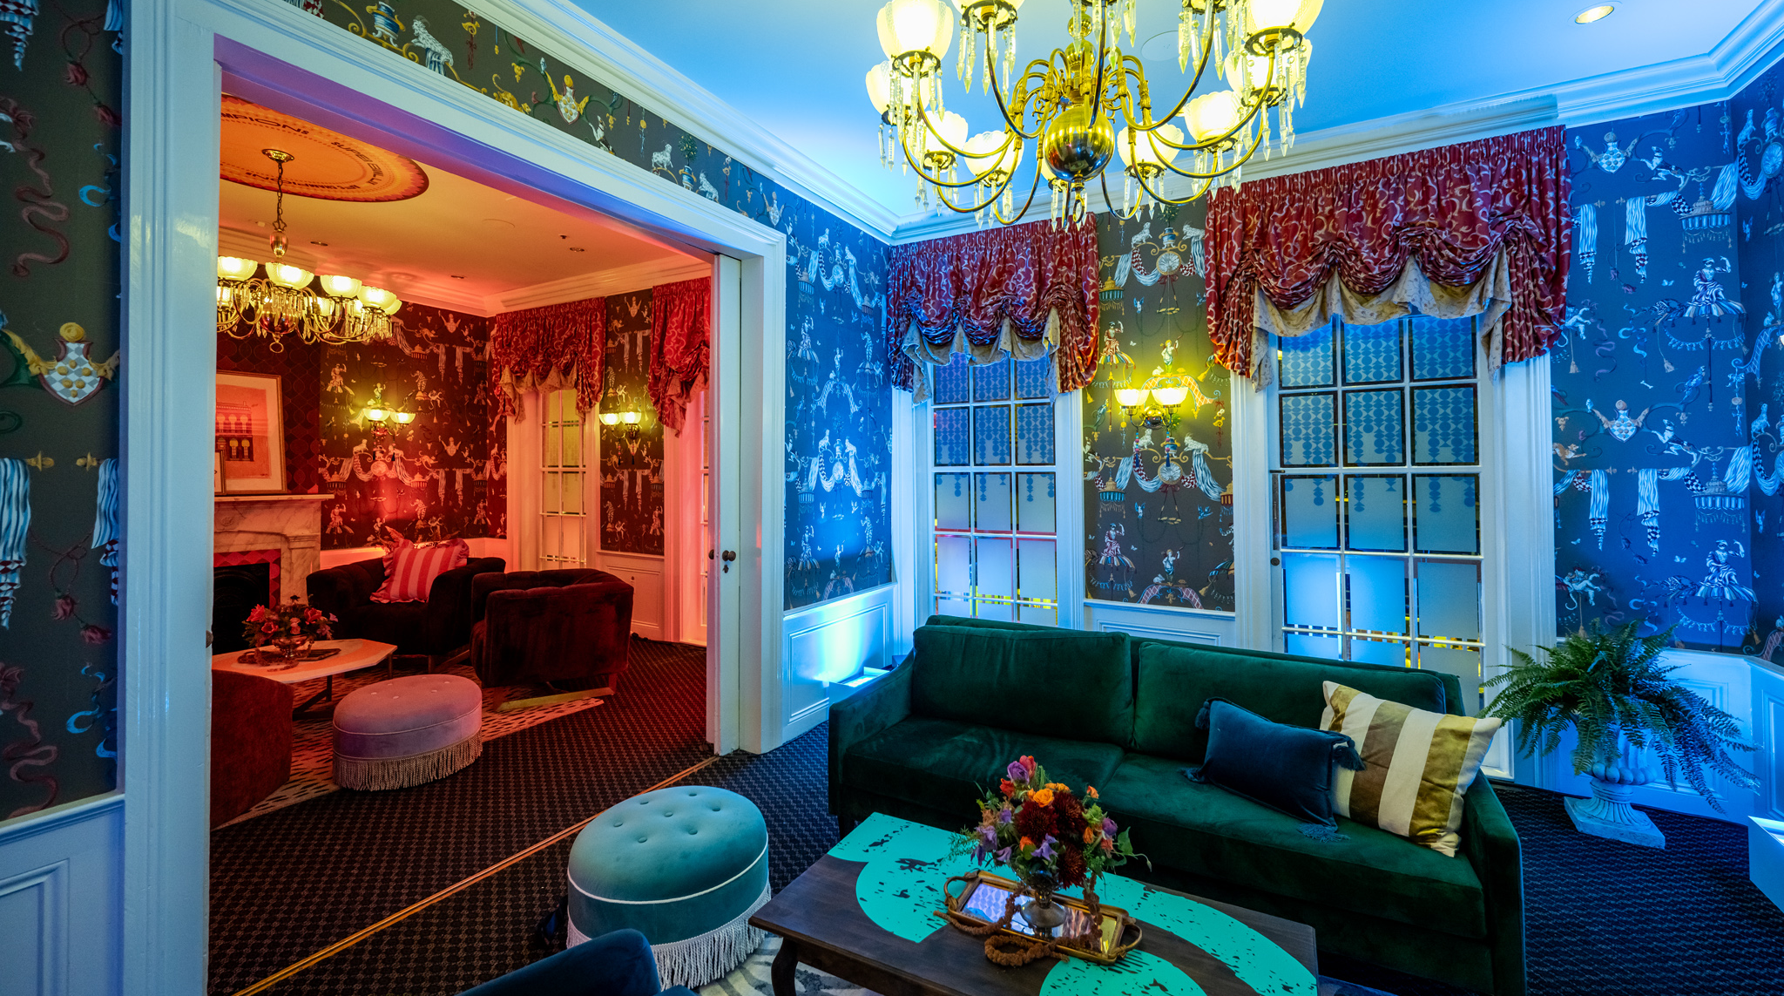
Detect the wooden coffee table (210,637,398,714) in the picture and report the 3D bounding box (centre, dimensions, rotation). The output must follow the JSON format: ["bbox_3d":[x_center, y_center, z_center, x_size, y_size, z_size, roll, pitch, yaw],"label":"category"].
[{"bbox_3d":[-3.673,1.186,4.193,1.085,0.388,1.085,0,1,-23],"label":"wooden coffee table"}]

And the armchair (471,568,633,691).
[{"bbox_3d":[-2.435,0.957,4.986,0.891,0.791,0.853,-1,1,-29],"label":"armchair"}]

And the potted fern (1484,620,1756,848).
[{"bbox_3d":[3.121,1.011,3.018,0.837,0.868,0.822,1,1,30],"label":"potted fern"}]

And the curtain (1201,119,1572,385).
[{"bbox_3d":[2.420,-1.166,3.537,1.479,1.046,0.167,1,2,30],"label":"curtain"}]

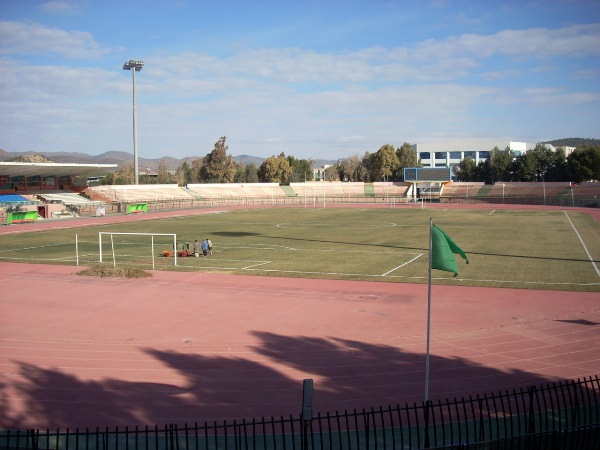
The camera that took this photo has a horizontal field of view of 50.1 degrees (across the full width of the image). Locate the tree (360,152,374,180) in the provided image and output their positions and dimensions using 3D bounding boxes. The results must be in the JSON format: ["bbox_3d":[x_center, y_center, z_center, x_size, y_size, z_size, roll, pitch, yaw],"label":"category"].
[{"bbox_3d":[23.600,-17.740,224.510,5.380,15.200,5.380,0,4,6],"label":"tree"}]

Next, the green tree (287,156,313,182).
[{"bbox_3d":[0.010,-15.470,213.060,8.300,14.600,7.890,0,4,0],"label":"green tree"}]

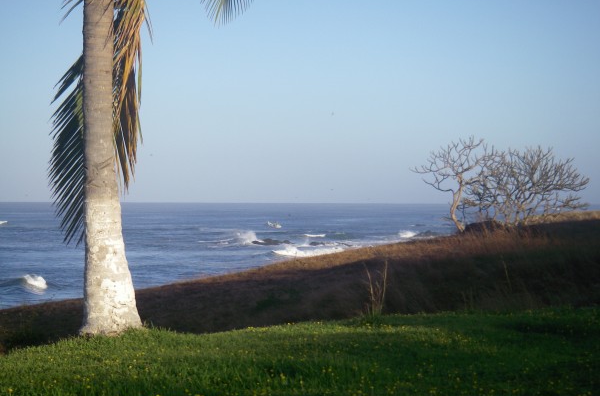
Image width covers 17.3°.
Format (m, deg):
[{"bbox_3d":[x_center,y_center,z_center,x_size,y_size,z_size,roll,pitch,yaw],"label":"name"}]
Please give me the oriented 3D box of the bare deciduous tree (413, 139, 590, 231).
[{"bbox_3d":[5.812,-0.361,57.000,5.000,2.650,3.900,0,0,0],"label":"bare deciduous tree"}]

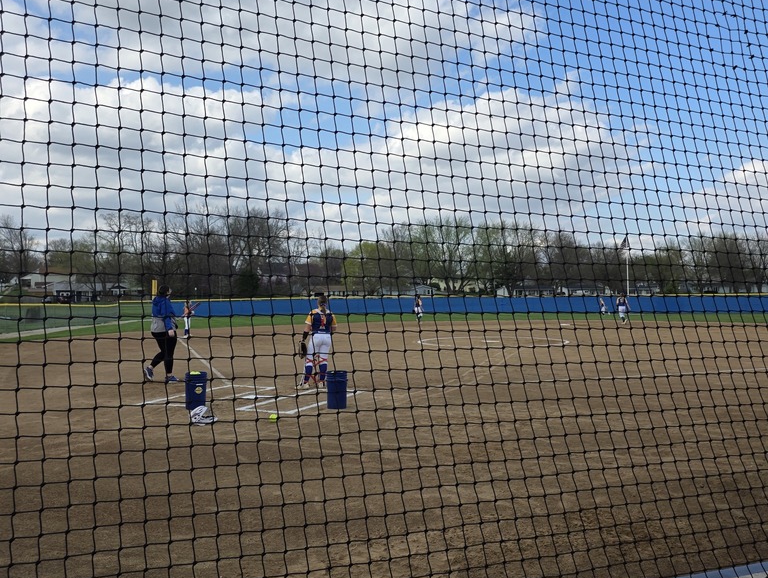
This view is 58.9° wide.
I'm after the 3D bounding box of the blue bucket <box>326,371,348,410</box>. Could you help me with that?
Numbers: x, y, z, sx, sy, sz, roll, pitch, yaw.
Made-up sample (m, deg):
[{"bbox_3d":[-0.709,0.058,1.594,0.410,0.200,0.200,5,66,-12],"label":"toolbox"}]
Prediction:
[{"bbox_3d":[-0.636,1.390,9.300,0.300,0.490,0.300,-1,-1,0],"label":"blue bucket"}]

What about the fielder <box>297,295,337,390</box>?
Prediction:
[{"bbox_3d":[-1.109,0.871,11.350,0.620,1.580,0.450,0,-1,-10],"label":"fielder"}]

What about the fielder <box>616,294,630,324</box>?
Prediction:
[{"bbox_3d":[11.827,0.978,33.600,0.650,1.550,0.500,-1,-1,14],"label":"fielder"}]

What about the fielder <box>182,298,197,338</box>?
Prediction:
[{"bbox_3d":[-7.583,1.141,26.500,0.560,1.560,0.450,0,-1,-27],"label":"fielder"}]

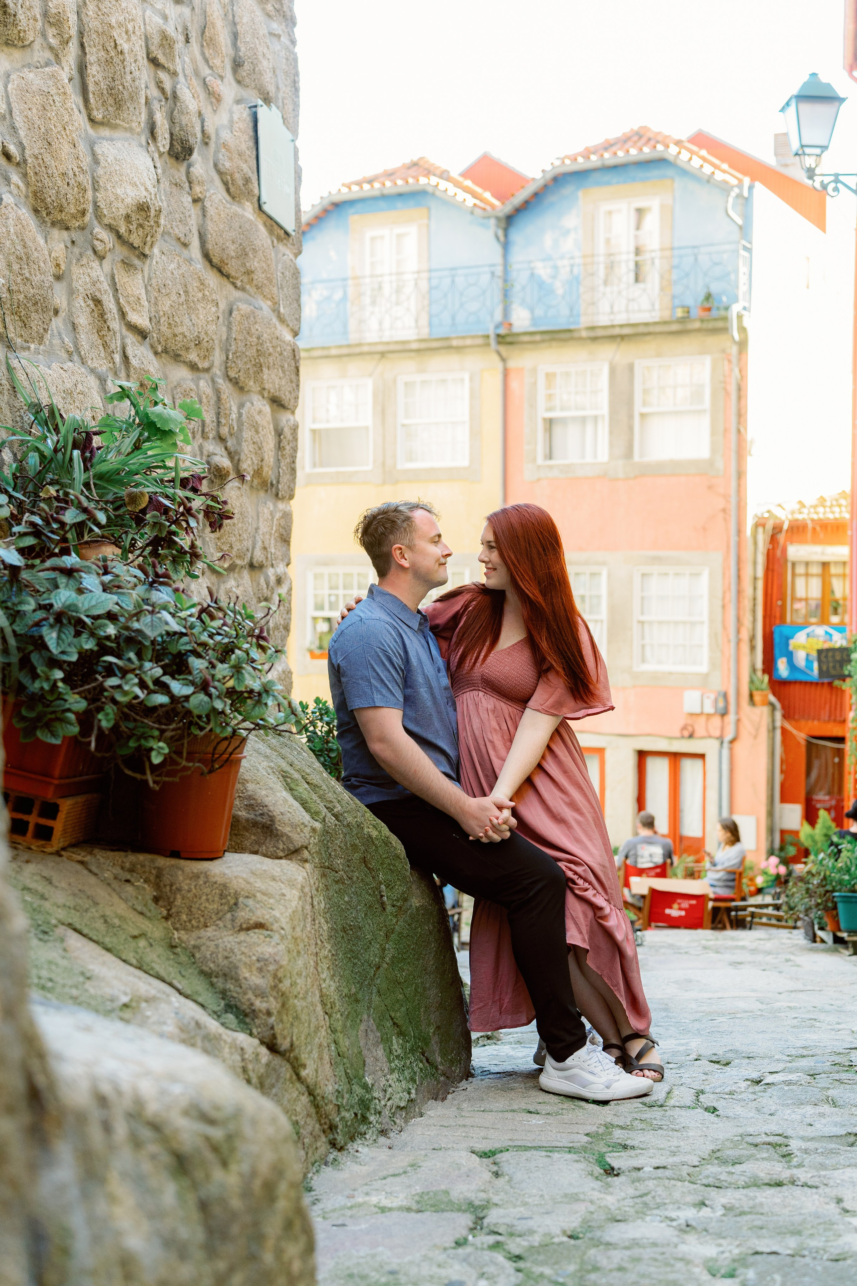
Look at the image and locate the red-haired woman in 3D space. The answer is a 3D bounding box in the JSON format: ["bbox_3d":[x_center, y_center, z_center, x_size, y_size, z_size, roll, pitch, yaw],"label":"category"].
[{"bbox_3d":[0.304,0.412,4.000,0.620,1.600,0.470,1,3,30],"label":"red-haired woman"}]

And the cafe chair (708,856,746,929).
[{"bbox_3d":[3.030,2.610,14.700,0.480,0.860,0.520,0,2,-10],"label":"cafe chair"}]

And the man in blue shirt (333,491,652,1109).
[{"bbox_3d":[0.173,0.420,3.970,0.840,1.630,0.530,1,2,12],"label":"man in blue shirt"}]

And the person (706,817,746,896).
[{"bbox_3d":[2.968,2.403,14.700,0.660,1.250,0.480,0,2,-13],"label":"person"}]

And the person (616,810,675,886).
[{"bbox_3d":[2.218,2.377,14.600,0.550,1.310,0.750,0,2,5],"label":"person"}]

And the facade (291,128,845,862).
[{"bbox_3d":[2.138,-2.182,23.991,7.591,10.622,5.500,1,3,24],"label":"facade"}]

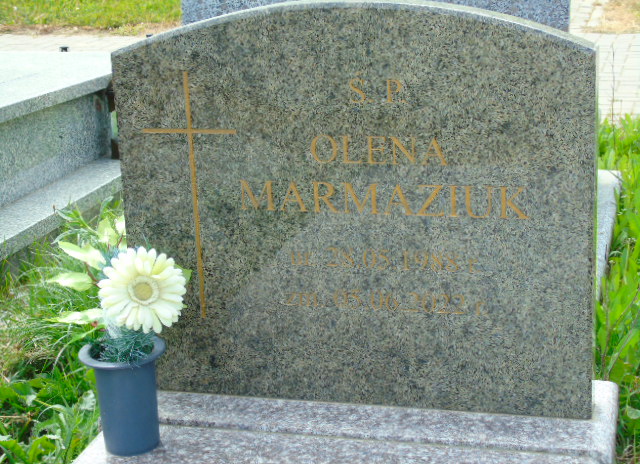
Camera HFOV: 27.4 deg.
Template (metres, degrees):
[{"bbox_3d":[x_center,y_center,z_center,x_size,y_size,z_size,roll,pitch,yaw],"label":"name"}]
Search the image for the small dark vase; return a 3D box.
[{"bbox_3d":[-0.243,0.209,1.662,0.108,0.129,0.108,-6,16,-9],"label":"small dark vase"}]

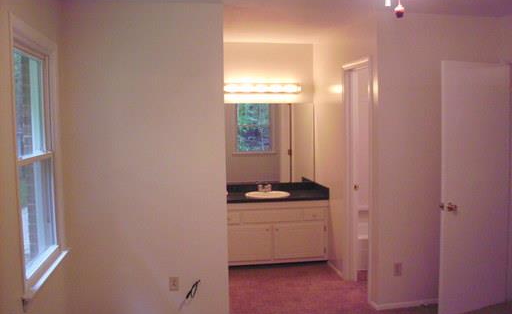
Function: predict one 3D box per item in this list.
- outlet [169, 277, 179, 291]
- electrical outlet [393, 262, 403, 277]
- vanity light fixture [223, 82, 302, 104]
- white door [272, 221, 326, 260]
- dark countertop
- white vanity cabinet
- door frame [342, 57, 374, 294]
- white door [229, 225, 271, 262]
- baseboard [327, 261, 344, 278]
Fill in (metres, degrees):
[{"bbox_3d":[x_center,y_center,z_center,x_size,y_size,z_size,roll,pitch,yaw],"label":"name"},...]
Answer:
[{"bbox_3d":[-0.612,0.955,4.201,0.072,0.116,0.012,-1,4,-9],"label":"outlet"},{"bbox_3d":[1.146,0.912,4.530,0.072,0.116,0.012,-1,4,-9],"label":"electrical outlet"},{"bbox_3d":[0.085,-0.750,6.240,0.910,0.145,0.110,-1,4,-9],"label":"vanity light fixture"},{"bbox_3d":[0.454,0.877,5.881,0.560,0.390,0.022,-1,4,-9],"label":"white door"},{"bbox_3d":[0.141,0.385,6.082,1.190,0.140,0.585,-1,4,-9],"label":"dark countertop"},{"bbox_3d":[0.144,0.788,6.119,1.180,0.716,0.565,-1,4,-9],"label":"white vanity cabinet"},{"bbox_3d":[0.945,0.185,5.010,0.130,2.060,0.780,-1,4,-9],"label":"door frame"},{"bbox_3d":[-0.092,0.890,5.798,0.540,0.390,0.022,-1,4,-9],"label":"white door"},{"bbox_3d":[0.797,1.125,5.699,0.018,0.065,0.520,-1,4,-9],"label":"baseboard"}]

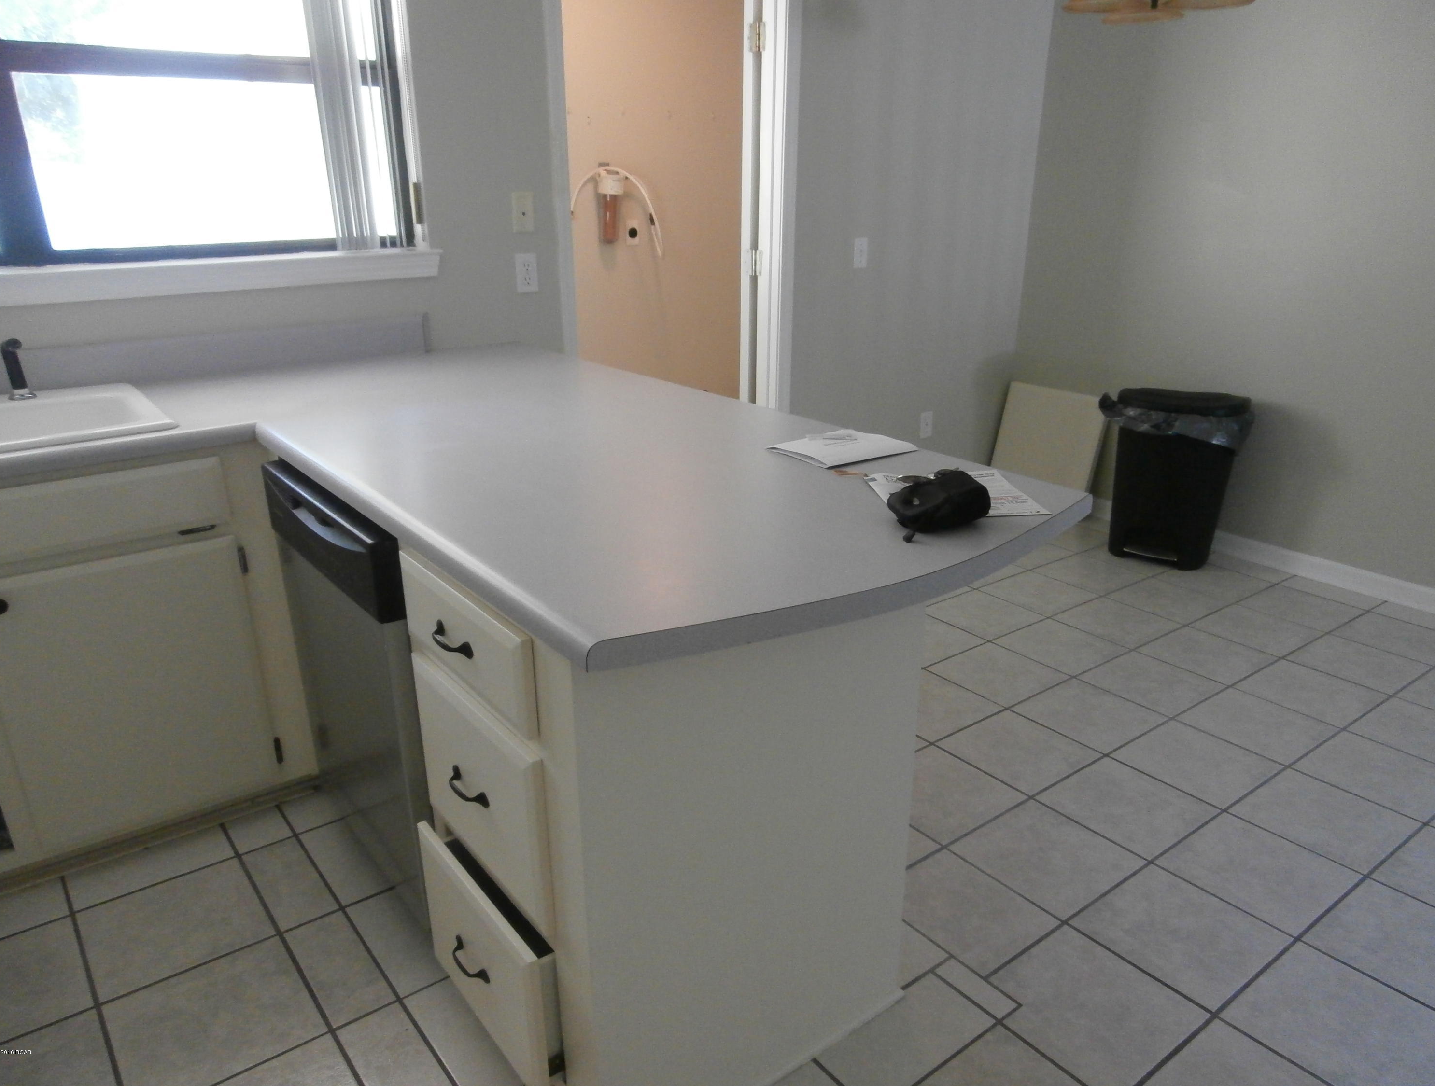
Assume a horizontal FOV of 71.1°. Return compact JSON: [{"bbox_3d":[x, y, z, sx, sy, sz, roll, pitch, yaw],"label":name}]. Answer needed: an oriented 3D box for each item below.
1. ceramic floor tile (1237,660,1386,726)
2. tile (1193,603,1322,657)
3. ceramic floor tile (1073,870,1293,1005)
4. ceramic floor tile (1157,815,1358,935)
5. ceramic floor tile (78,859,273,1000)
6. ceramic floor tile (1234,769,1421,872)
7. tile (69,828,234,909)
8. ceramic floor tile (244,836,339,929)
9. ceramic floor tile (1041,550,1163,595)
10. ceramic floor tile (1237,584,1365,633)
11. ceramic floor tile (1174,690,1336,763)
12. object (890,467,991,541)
[{"bbox_3d":[1.716,0.434,2.907,0.302,0.010,0.302,-14,24,-35],"label":"ceramic floor tile"},{"bbox_3d":[1.742,0.285,3.249,0.297,0.010,0.297,-14,24,-34],"label":"tile"},{"bbox_3d":[0.889,0.751,1.932,0.297,0.010,0.297,-14,24,-34],"label":"ceramic floor tile"},{"bbox_3d":[1.152,0.703,2.146,0.302,0.010,0.302,-14,24,-35],"label":"ceramic floor tile"},{"bbox_3d":[-1.077,0.762,1.998,0.302,0.010,0.302,-14,24,-35],"label":"ceramic floor tile"},{"bbox_3d":[1.404,0.640,2.325,0.302,0.010,0.302,-14,24,-35],"label":"ceramic floor tile"},{"bbox_3d":[-1.218,0.702,2.168,0.302,0.010,0.143,-14,24,-35],"label":"tile"},{"bbox_3d":[-0.903,0.718,2.120,0.115,0.010,0.302,-14,24,-35],"label":"ceramic floor tile"},{"bbox_3d":[1.380,0.122,3.720,0.297,0.010,0.297,-14,24,-34],"label":"ceramic floor tile"},{"bbox_3d":[2.031,0.226,3.494,0.302,0.010,0.302,-14,24,-35],"label":"ceramic floor tile"},{"bbox_3d":[1.467,0.498,2.728,0.302,0.010,0.302,-14,24,-35],"label":"ceramic floor tile"},{"bbox_3d":[0.310,-0.060,1.400,0.137,0.050,0.078,-15,24,-36],"label":"object"}]

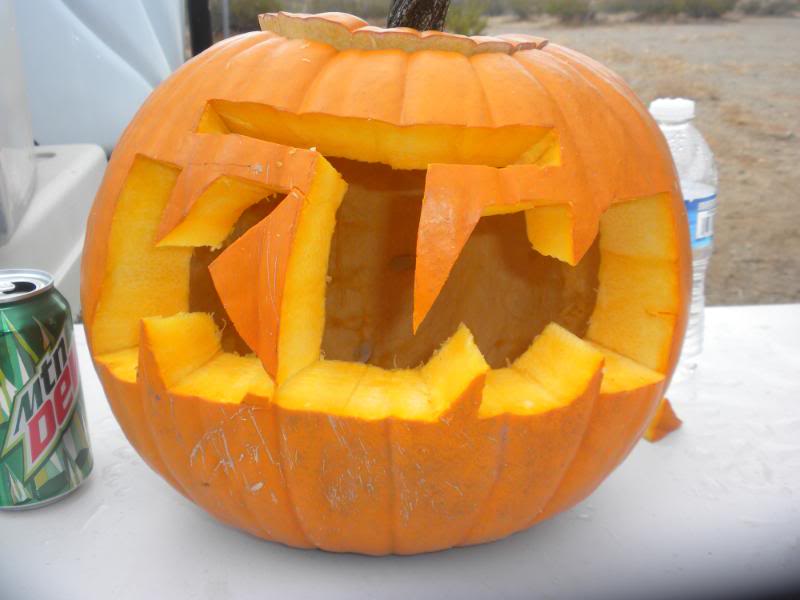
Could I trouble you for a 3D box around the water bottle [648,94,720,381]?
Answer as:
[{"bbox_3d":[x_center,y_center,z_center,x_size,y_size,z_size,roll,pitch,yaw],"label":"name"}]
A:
[{"bbox_3d":[0.194,-0.048,0.627,0.065,0.197,0.065,2,19,10],"label":"water bottle"}]

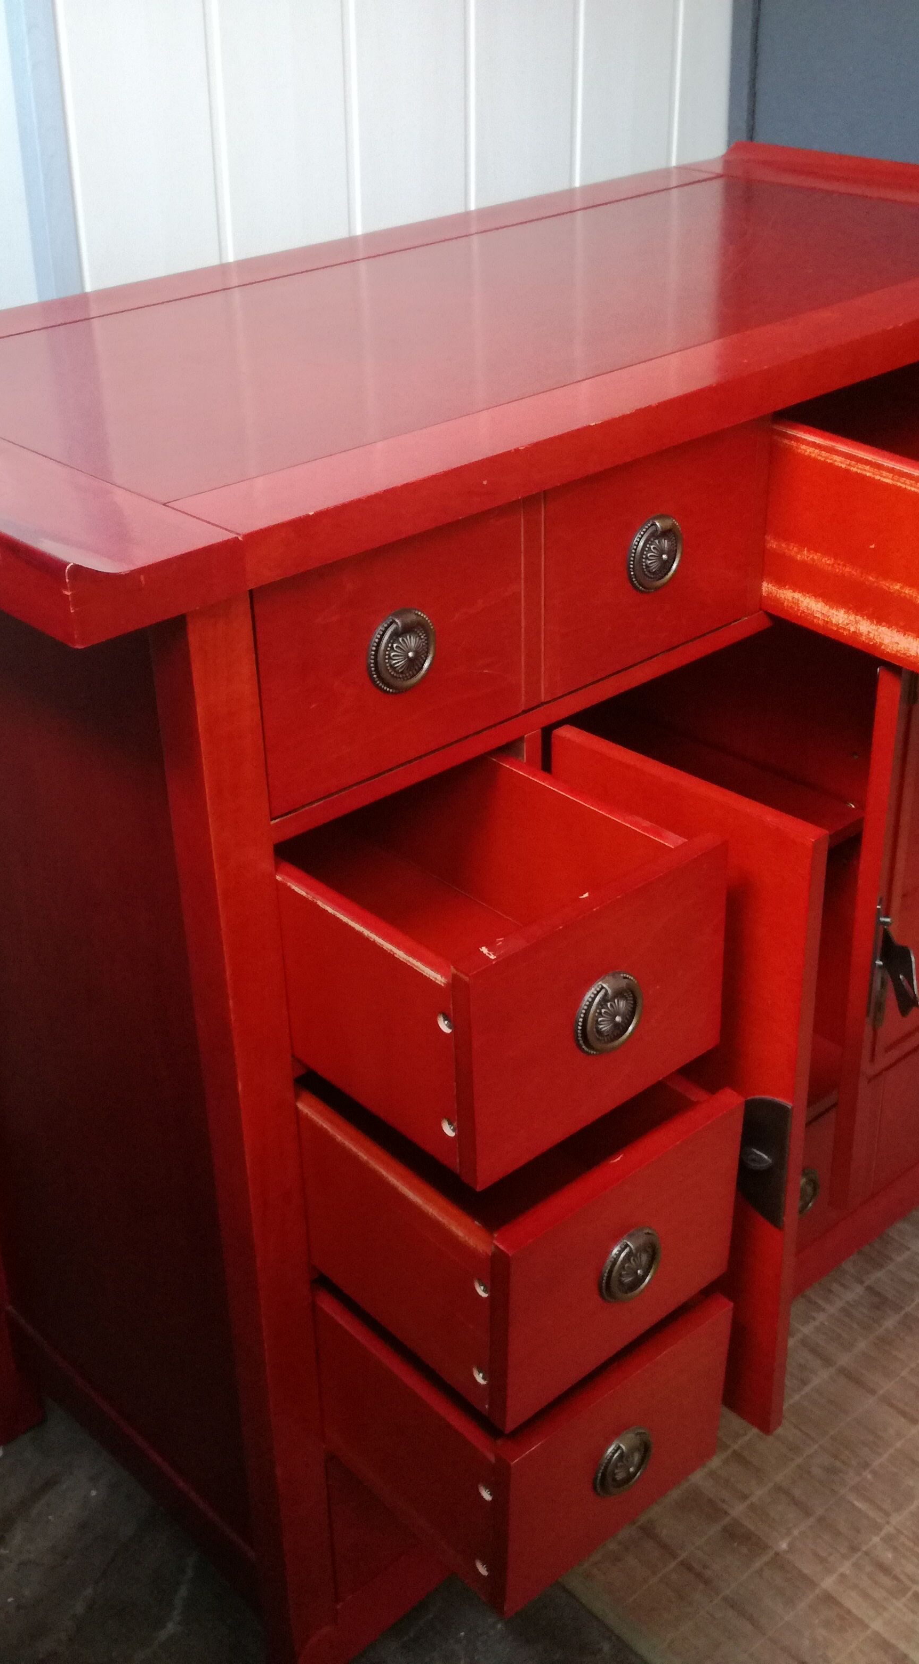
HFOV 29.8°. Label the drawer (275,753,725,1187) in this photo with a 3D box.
[{"bbox_3d":[-0.038,0.039,1.103,0.199,0.144,0.383,-25,36,-34],"label":"drawer"}]

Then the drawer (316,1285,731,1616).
[{"bbox_3d":[-0.013,0.343,1.259,0.199,0.152,0.383,-25,39,-34],"label":"drawer"}]

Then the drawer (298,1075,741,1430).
[{"bbox_3d":[-0.018,0.196,1.172,0.199,0.148,0.383,-25,38,-34],"label":"drawer"}]

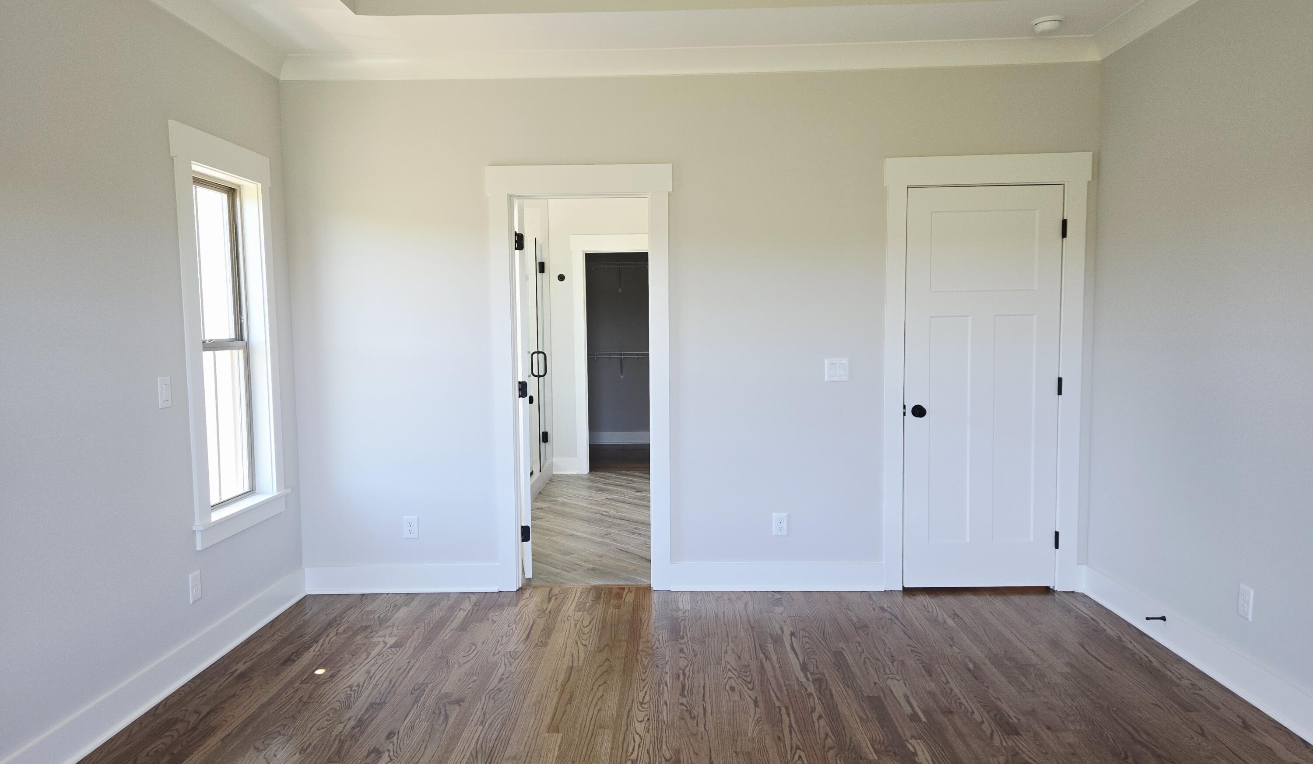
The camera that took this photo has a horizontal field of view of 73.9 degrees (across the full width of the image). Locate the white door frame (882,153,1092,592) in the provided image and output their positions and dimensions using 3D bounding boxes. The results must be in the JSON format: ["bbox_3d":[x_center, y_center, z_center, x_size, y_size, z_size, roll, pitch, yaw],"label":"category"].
[{"bbox_3d":[1.660,-0.024,4.457,1.012,2.201,0.120,-1,4,2],"label":"white door frame"}]

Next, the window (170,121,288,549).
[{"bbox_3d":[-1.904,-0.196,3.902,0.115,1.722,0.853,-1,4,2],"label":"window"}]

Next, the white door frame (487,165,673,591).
[{"bbox_3d":[-0.375,0.000,4.525,0.941,2.196,0.136,-1,4,2],"label":"white door frame"}]

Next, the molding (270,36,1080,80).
[{"bbox_3d":[0.141,-1.598,4.315,4.072,0.107,0.065,-1,4,2],"label":"molding"}]

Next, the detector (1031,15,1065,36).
[{"bbox_3d":[1.792,-1.624,3.989,0.141,0.051,0.141,-1,4,2],"label":"detector"}]

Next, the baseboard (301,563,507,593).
[{"bbox_3d":[-1.336,1.033,4.569,1.034,0.154,0.024,-1,4,2],"label":"baseboard"}]

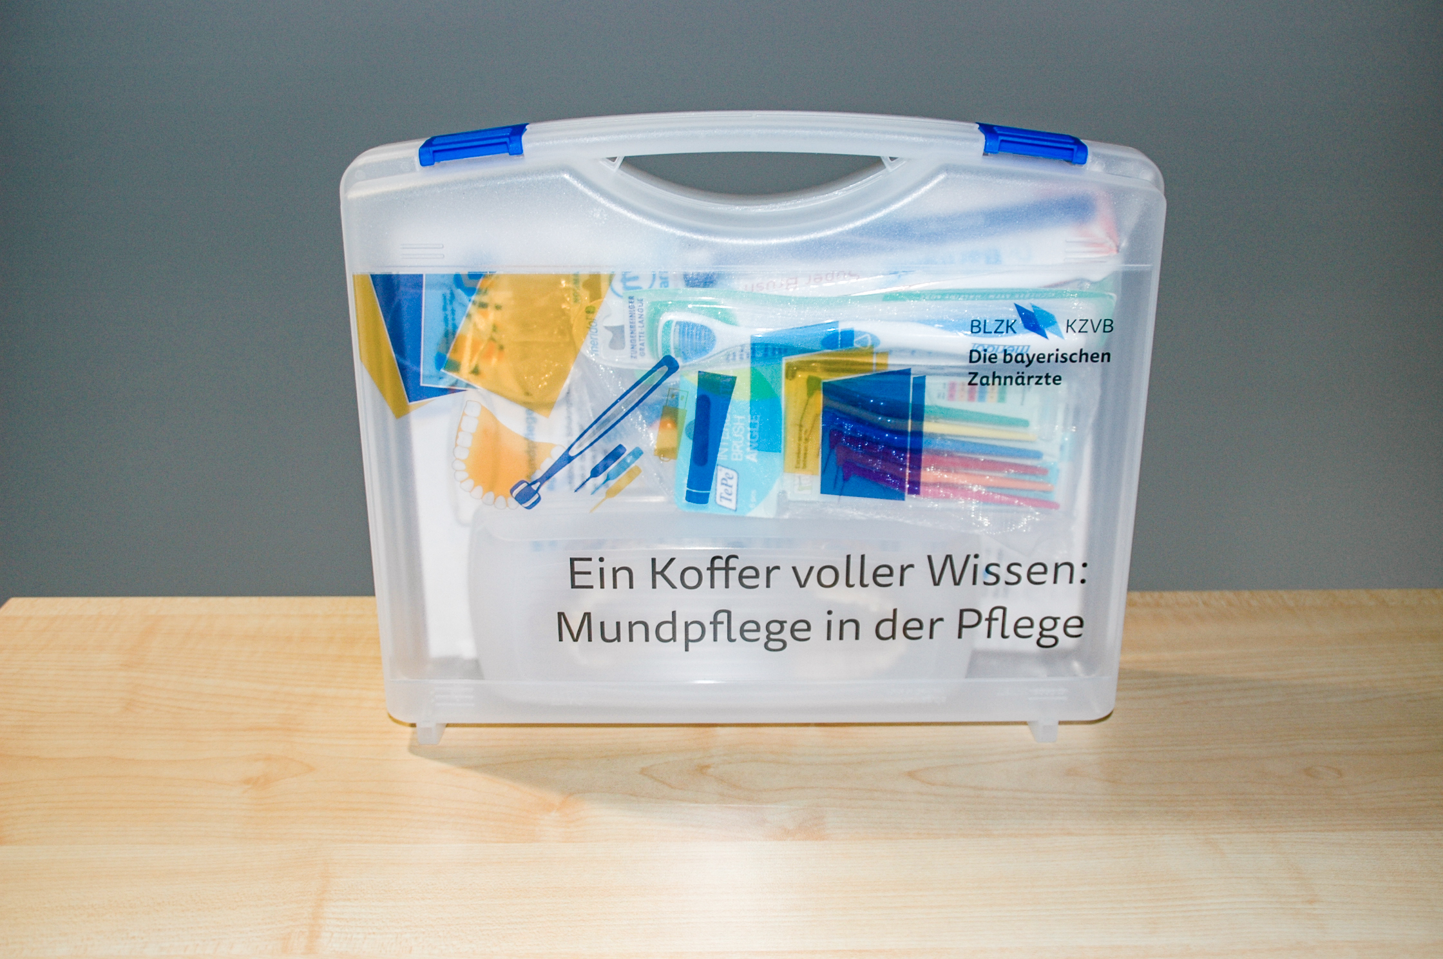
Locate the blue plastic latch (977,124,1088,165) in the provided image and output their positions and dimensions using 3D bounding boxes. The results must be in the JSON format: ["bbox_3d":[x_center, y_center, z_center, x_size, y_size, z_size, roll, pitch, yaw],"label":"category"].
[{"bbox_3d":[0.135,-0.148,0.651,0.044,0.011,0.026,6,19,-2],"label":"blue plastic latch"}]

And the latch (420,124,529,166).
[{"bbox_3d":[-0.108,-0.147,0.651,0.044,0.011,0.026,-7,19,2],"label":"latch"}]

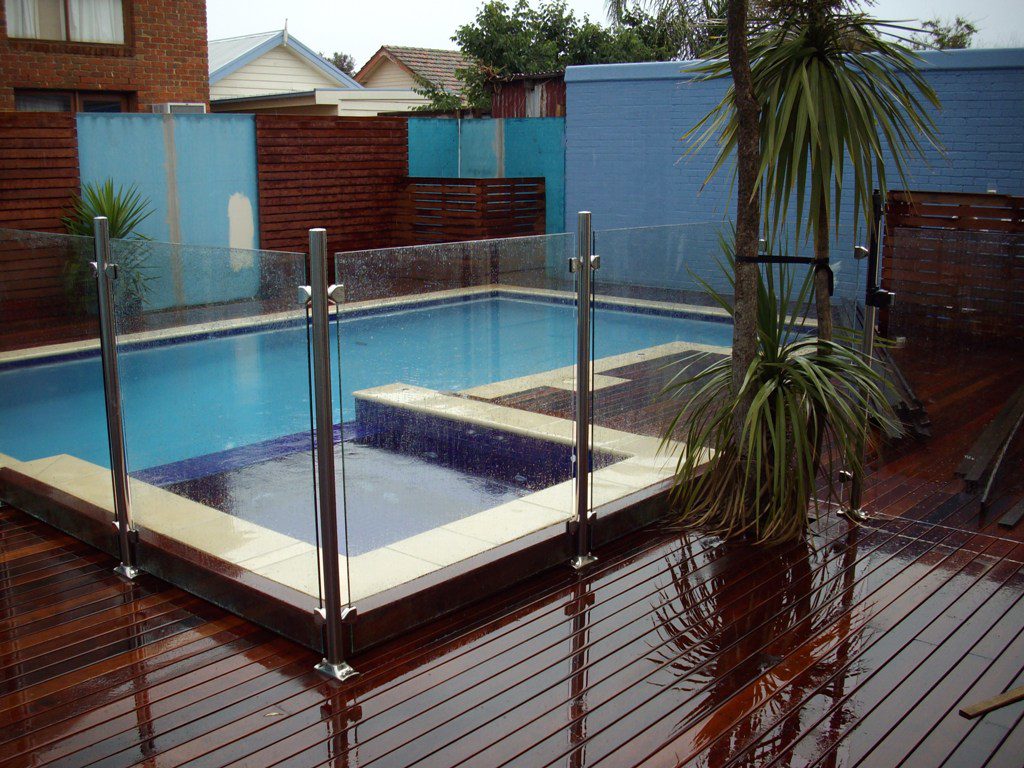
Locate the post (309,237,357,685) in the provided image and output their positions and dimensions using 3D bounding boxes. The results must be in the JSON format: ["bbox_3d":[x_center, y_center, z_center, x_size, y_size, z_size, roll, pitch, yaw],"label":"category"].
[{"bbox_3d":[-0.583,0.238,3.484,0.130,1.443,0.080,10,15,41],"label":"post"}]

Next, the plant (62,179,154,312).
[{"bbox_3d":[-4.018,-1.328,10.920,0.900,1.320,0.880,-4,12,-20],"label":"plant"}]

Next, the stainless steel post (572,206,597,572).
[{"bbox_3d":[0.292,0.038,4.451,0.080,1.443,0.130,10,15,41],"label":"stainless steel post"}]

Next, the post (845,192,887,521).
[{"bbox_3d":[1.621,-0.112,5.040,0.140,1.490,0.090,10,15,41],"label":"post"}]

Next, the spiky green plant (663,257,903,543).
[{"bbox_3d":[1.230,0.051,4.973,1.050,1.200,1.000,2,12,13],"label":"spiky green plant"}]

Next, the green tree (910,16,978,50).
[{"bbox_3d":[8.725,-5.230,22.435,2.300,4.400,2.300,4,12,20],"label":"green tree"}]

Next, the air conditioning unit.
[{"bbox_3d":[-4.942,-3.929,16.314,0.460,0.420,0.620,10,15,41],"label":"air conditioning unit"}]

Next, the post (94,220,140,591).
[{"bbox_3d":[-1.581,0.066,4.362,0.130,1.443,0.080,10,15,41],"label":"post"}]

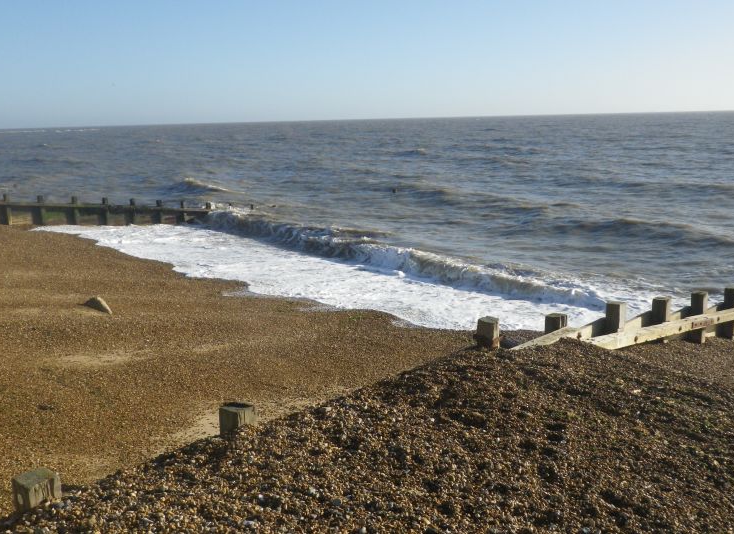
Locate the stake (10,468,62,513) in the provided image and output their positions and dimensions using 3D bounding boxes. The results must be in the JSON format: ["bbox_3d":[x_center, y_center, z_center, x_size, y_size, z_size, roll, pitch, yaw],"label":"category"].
[{"bbox_3d":[-2.557,1.750,5.482,0.250,0.235,0.235,8,15,38],"label":"stake"}]

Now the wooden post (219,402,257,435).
[{"bbox_3d":[-1.229,1.461,6.732,0.228,0.257,0.228,7,15,36],"label":"wooden post"}]

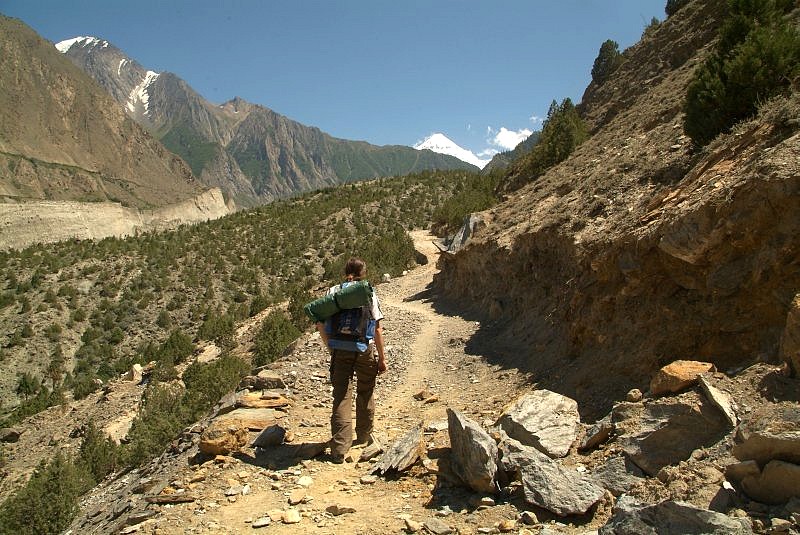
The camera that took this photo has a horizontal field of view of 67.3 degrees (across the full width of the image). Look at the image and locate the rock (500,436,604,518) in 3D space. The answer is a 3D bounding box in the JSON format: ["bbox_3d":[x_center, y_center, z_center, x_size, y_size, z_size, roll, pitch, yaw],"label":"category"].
[{"bbox_3d":[1.054,1.444,4.150,0.719,0.438,0.500,0,2,0],"label":"rock"}]

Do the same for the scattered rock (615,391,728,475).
[{"bbox_3d":[2.125,1.291,4.700,0.892,0.546,0.600,0,2,0],"label":"scattered rock"}]

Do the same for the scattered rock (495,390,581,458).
[{"bbox_3d":[1.133,1.294,4.950,0.709,0.472,0.500,0,2,0],"label":"scattered rock"}]

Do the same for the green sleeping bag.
[{"bbox_3d":[-0.488,0.276,4.800,0.570,0.200,0.200,-18,0,0],"label":"green sleeping bag"}]

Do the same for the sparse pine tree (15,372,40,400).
[{"bbox_3d":[-20.470,6.540,33.000,1.429,1.539,1.450,0,2,0],"label":"sparse pine tree"}]

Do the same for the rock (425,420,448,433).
[{"bbox_3d":[0.356,1.549,5.850,0.234,0.083,0.190,0,2,0],"label":"rock"}]

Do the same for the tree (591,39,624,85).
[{"bbox_3d":[10.021,-9.948,29.000,1.642,2.221,1.600,0,2,0],"label":"tree"}]

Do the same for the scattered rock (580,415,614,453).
[{"bbox_3d":[1.587,1.349,4.850,0.291,0.238,0.280,0,2,0],"label":"scattered rock"}]

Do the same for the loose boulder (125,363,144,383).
[{"bbox_3d":[-7.988,3.177,18.000,0.540,0.482,0.450,0,2,0],"label":"loose boulder"}]

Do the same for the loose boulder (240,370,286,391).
[{"bbox_3d":[-1.637,1.355,7.200,0.551,0.189,0.380,0,2,0],"label":"loose boulder"}]

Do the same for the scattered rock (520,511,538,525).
[{"bbox_3d":[0.830,1.603,3.850,0.115,0.063,0.100,0,2,0],"label":"scattered rock"}]

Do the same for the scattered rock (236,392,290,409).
[{"bbox_3d":[-1.478,1.440,6.500,0.585,0.112,0.400,0,2,0],"label":"scattered rock"}]

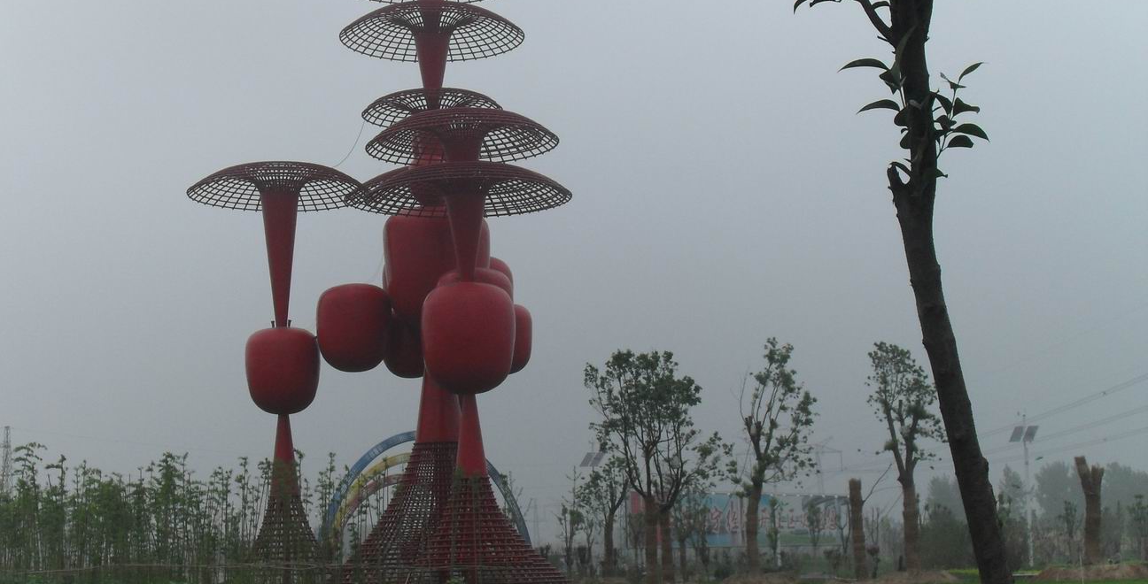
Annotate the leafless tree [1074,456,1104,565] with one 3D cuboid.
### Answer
[{"bbox_3d":[17.203,7.302,78.618,0.890,3.664,0.700,-2,-6,0],"label":"leafless tree"}]

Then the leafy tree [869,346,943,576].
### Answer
[{"bbox_3d":[11.514,5.729,81.820,2.678,8.020,2.678,-2,-6,0],"label":"leafy tree"}]

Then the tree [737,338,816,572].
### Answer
[{"bbox_3d":[7.285,5.906,84.831,2.842,8.510,2.842,-2,-6,0],"label":"tree"}]

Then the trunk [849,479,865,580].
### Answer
[{"bbox_3d":[9.323,7.827,77.580,0.452,3.320,0.452,-2,-6,0],"label":"trunk"}]

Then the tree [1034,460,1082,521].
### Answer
[{"bbox_3d":[57.350,24.840,278.769,6.156,9.836,6.156,-2,-6,0],"label":"tree"}]

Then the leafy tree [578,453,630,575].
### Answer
[{"bbox_3d":[1.183,9.130,95.568,2.183,4.963,2.183,-2,-6,0],"label":"leafy tree"}]

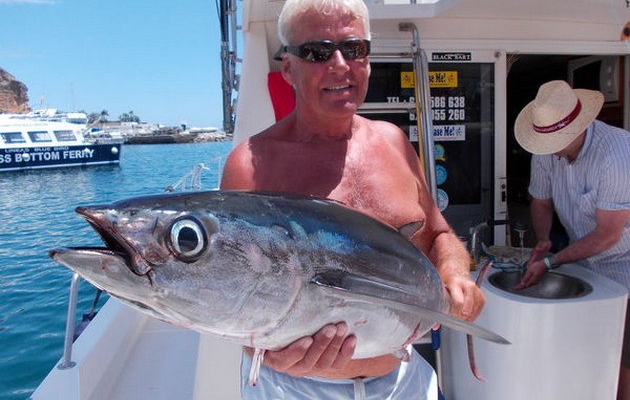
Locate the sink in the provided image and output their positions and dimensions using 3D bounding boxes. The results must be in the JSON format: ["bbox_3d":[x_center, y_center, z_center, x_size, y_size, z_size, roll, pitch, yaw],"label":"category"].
[{"bbox_3d":[0.807,0.371,1.830,0.370,0.150,0.370,-1,8,0],"label":"sink"}]

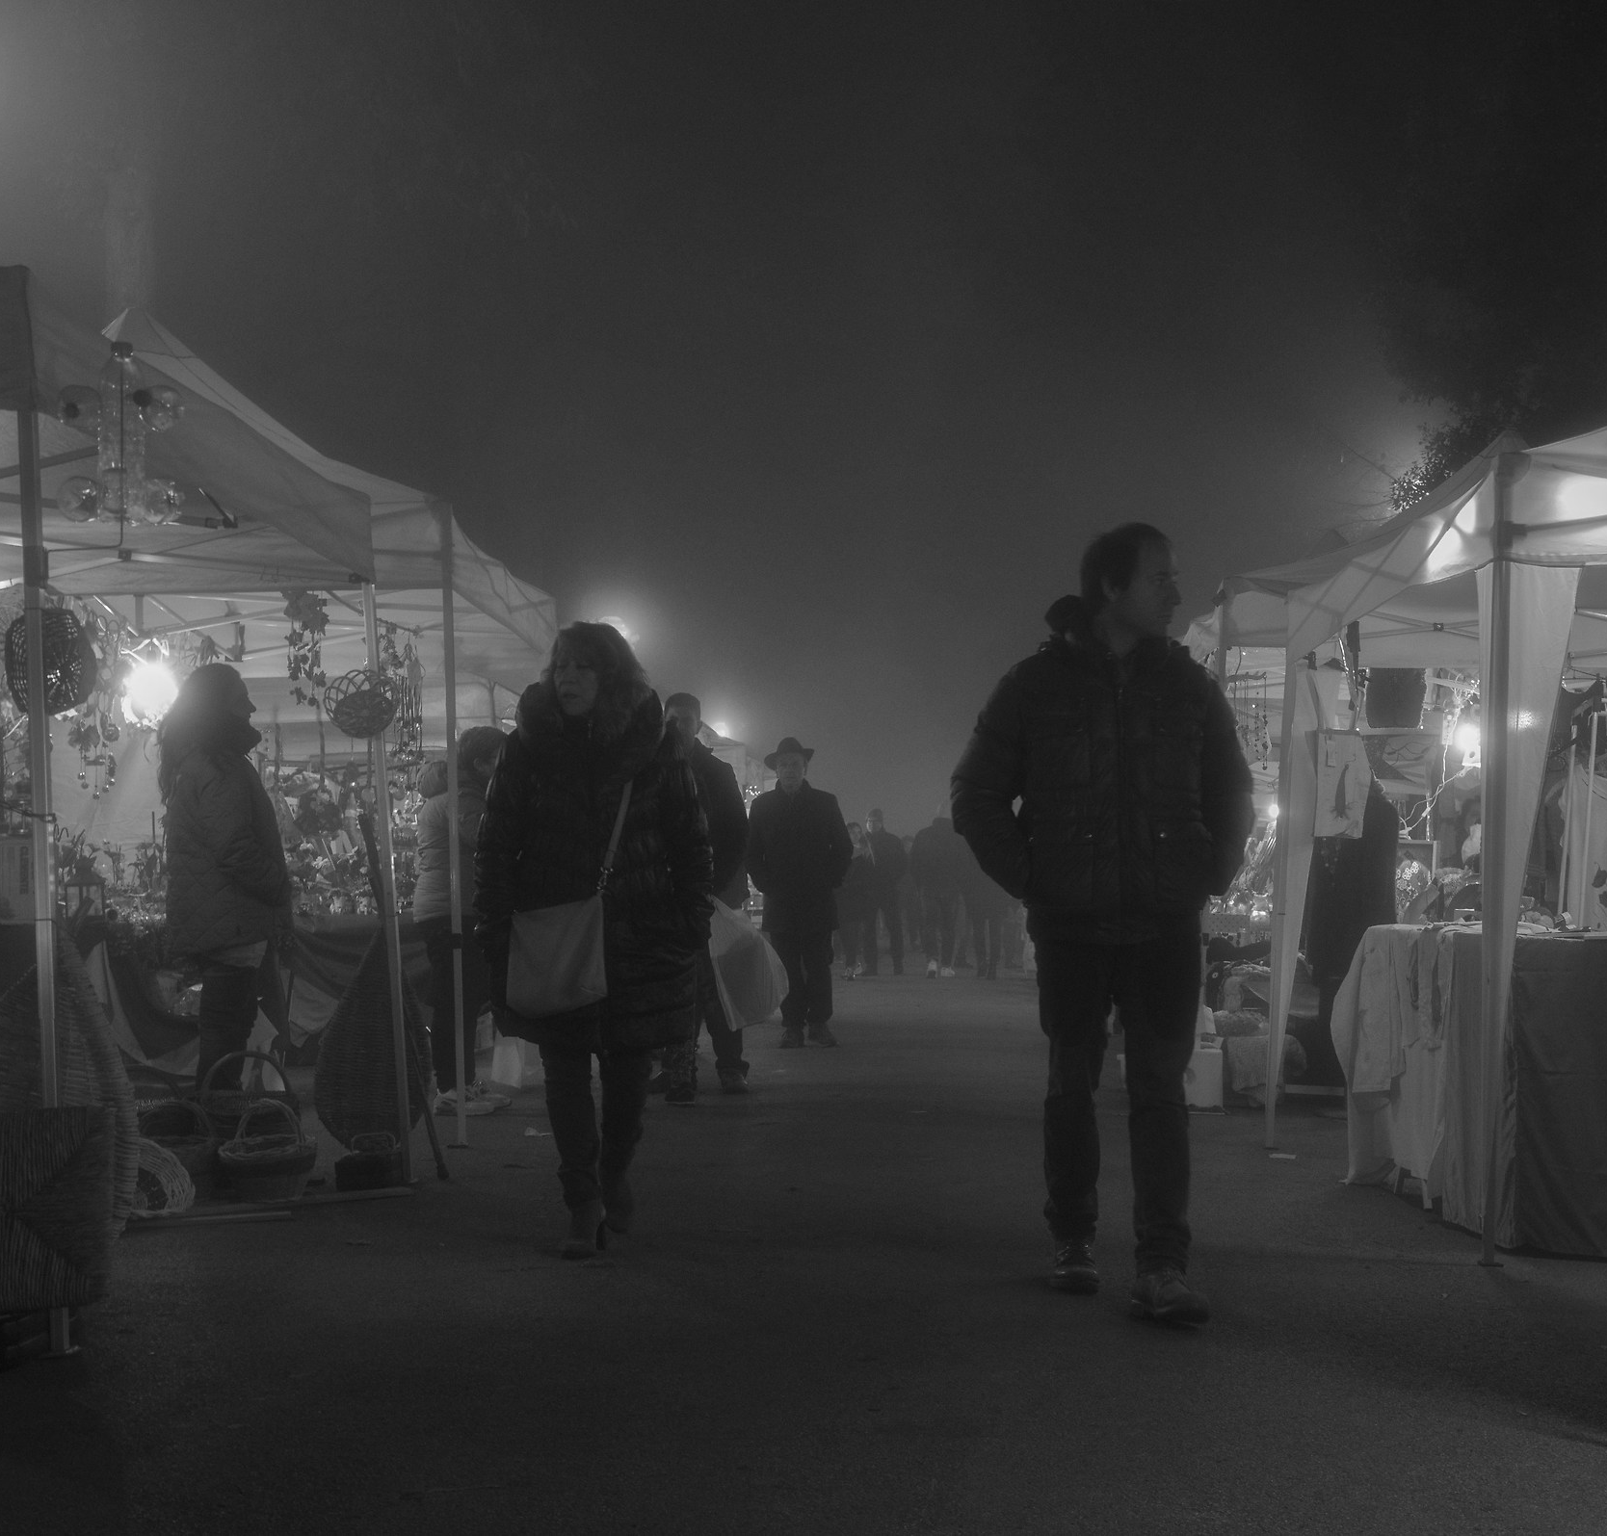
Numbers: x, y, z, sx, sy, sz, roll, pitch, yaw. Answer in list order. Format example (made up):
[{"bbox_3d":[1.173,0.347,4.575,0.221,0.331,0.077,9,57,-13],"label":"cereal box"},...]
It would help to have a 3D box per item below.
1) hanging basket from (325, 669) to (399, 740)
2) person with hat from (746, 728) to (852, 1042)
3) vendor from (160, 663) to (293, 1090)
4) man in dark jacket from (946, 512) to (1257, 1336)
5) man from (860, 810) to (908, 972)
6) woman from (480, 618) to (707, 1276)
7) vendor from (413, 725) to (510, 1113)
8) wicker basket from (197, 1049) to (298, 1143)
[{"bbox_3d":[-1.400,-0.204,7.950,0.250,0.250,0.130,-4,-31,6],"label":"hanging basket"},{"bbox_3d":[-0.027,0.731,14.900,0.610,1.820,0.400,0,-2,0],"label":"person with hat"},{"bbox_3d":[-1.943,0.493,8.386,0.440,1.720,0.500,0,-3,-6],"label":"vendor"},{"bbox_3d":[0.691,0.340,5.750,0.640,1.790,0.550,0,-3,-3],"label":"man in dark jacket"},{"bbox_3d":[0.832,1.275,25.600,0.530,1.720,0.380,-1,-2,9],"label":"man"},{"bbox_3d":[-0.563,0.453,6.750,0.640,1.690,0.450,-1,-2,7],"label":"woman"},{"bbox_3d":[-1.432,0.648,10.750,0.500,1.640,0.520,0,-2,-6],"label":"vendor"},{"bbox_3d":[-1.800,1.131,8.106,0.320,0.420,0.260,0,-3,-9],"label":"wicker basket"}]

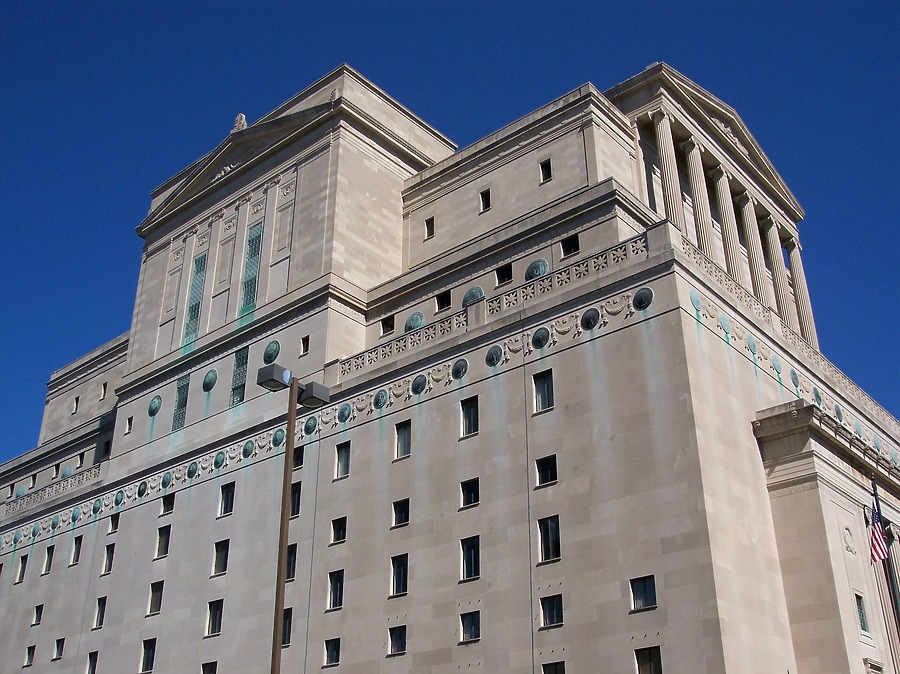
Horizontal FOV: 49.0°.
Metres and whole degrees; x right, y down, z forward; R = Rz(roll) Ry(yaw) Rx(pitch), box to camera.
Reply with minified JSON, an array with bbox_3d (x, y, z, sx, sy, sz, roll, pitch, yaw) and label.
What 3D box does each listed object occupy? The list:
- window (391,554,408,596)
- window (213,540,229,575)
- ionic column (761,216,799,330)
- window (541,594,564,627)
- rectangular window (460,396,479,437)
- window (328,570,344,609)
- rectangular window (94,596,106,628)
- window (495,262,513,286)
[{"bbox_3d":[-2.688,12.990,53.674,1.295,2.113,0.300,-22,-35,36],"label":"window"},{"bbox_3d":[-14.965,14.554,64.995,1.645,2.179,0.300,-22,-35,36],"label":"window"},{"bbox_3d":[26.748,-4.870,79.839,1.376,10.560,1.376,-22,-35,35],"label":"ionic column"},{"bbox_3d":[5.051,13.365,48.024,1.352,1.440,0.300,-22,-35,35],"label":"window"},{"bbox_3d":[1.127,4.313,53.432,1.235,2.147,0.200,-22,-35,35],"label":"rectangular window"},{"bbox_3d":[-6.464,14.552,56.584,1.252,2.130,0.300,-22,-35,36],"label":"window"},{"bbox_3d":[-25.522,20.302,72.401,1.214,2.276,0.300,-22,-35,36],"label":"rectangular window"},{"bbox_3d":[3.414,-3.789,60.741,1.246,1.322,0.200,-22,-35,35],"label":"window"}]

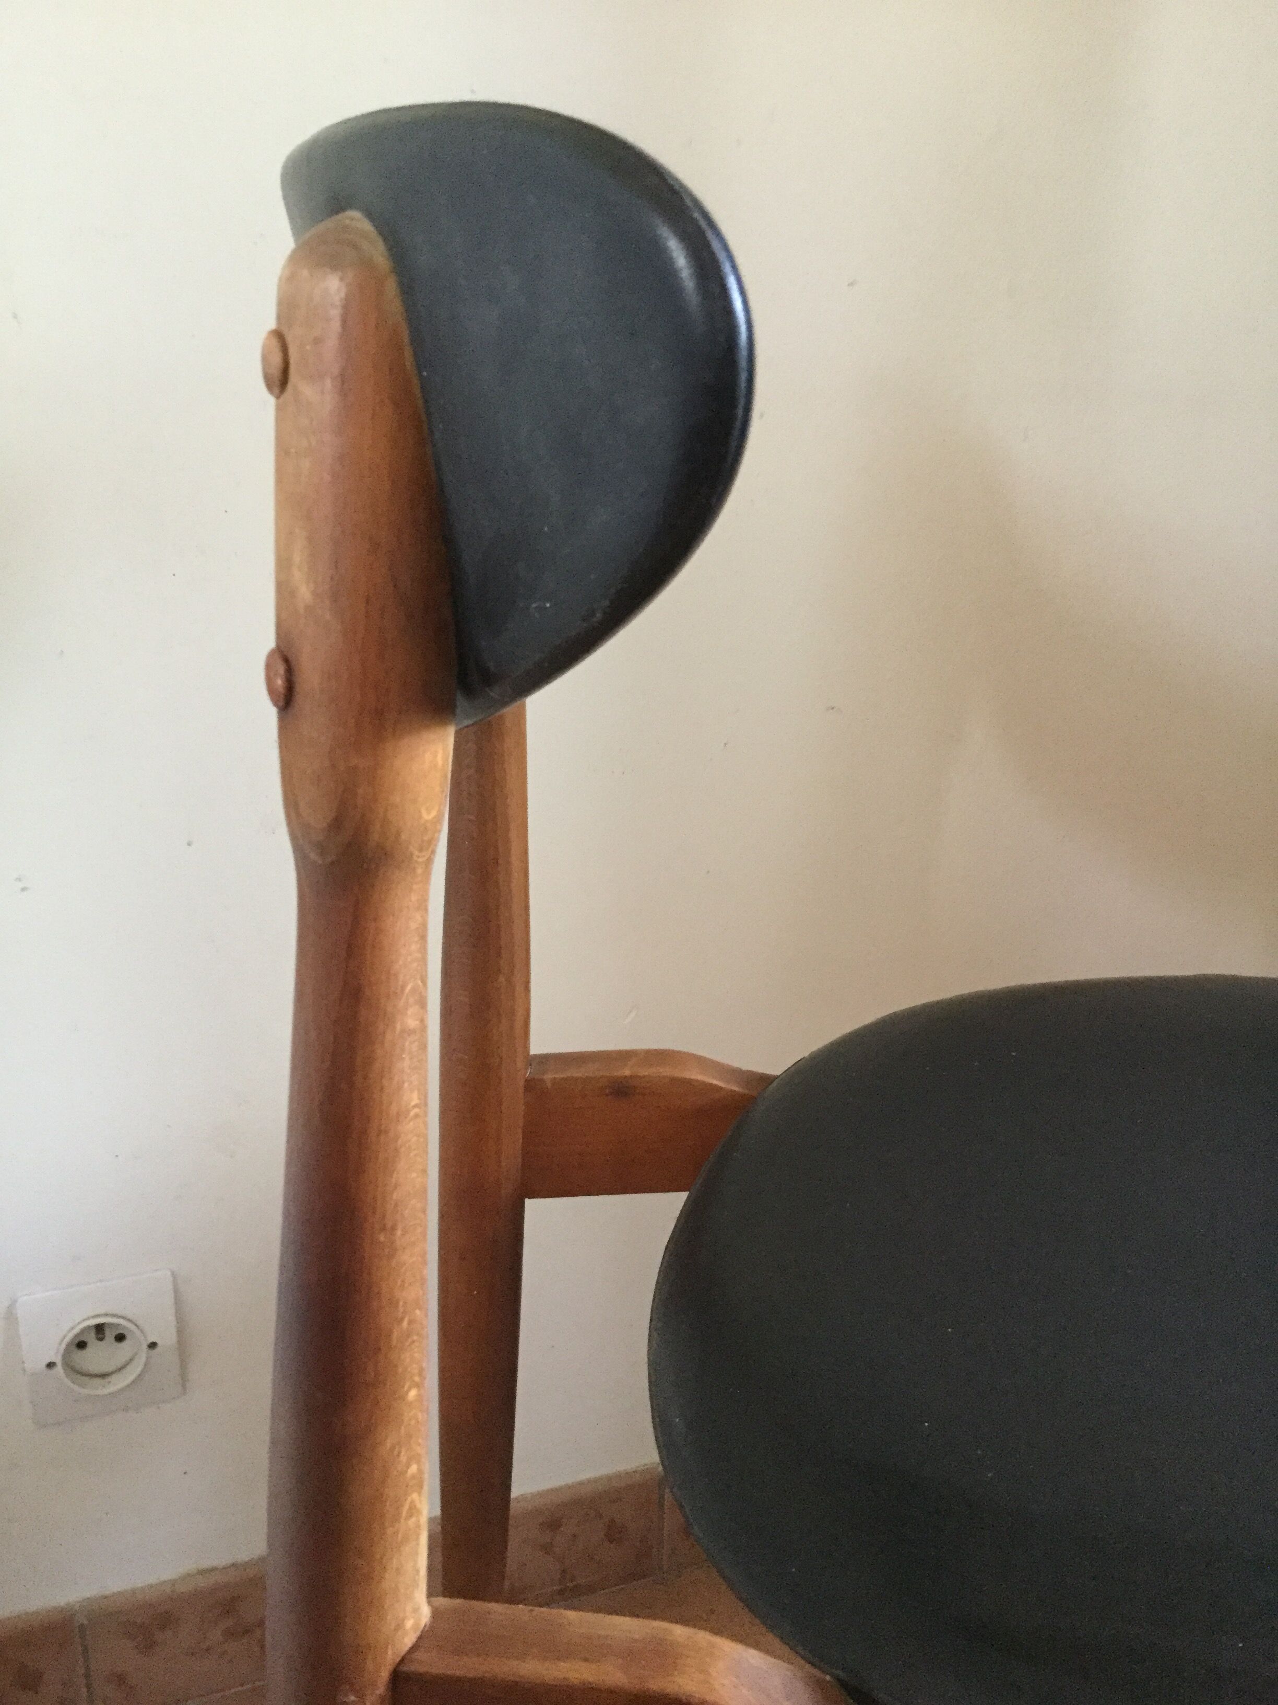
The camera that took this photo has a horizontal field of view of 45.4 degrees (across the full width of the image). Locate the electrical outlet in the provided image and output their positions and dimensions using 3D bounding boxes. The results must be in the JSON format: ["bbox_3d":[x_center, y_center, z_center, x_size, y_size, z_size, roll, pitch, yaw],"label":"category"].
[{"bbox_3d":[-0.280,0.261,0.799,0.076,0.076,0.012,-6,16,-19],"label":"electrical outlet"}]

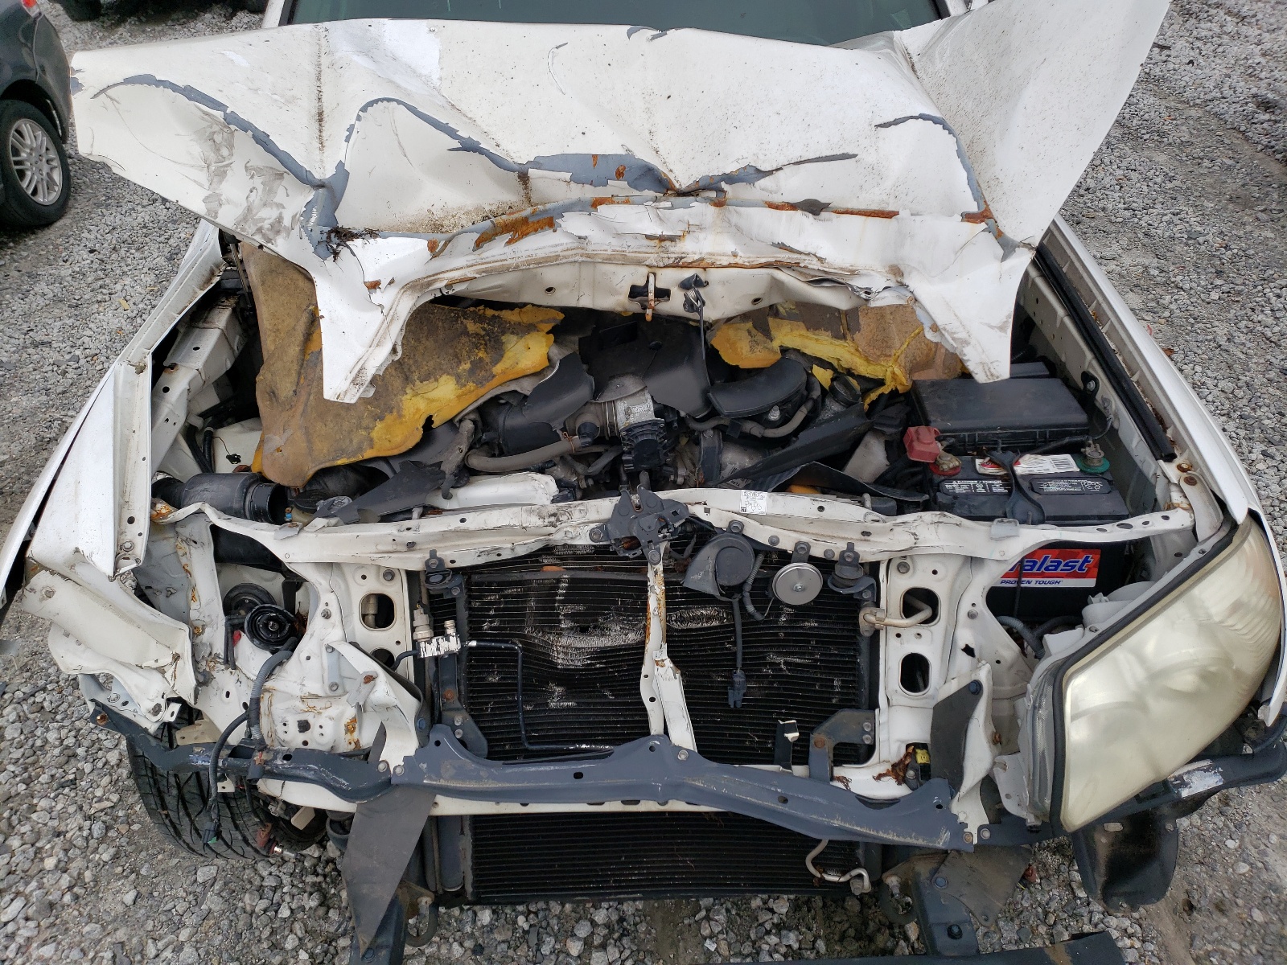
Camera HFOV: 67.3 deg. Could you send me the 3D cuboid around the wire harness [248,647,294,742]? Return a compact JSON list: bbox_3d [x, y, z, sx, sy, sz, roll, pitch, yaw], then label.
[{"bbox_3d":[-0.543,0.313,1.411,0.059,0.129,0.059,-2,35,0],"label":"wire harness"}]

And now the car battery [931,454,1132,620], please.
[{"bbox_3d":[0.605,0.090,1.569,0.267,0.210,0.171,-1,33,10],"label":"car battery"}]

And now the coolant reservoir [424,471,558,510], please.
[{"bbox_3d":[-0.238,0.055,1.576,0.218,0.129,0.109,-2,35,0],"label":"coolant reservoir"}]

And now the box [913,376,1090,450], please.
[{"bbox_3d":[0.623,-0.105,1.716,0.262,0.094,0.168,0,35,3],"label":"box"}]

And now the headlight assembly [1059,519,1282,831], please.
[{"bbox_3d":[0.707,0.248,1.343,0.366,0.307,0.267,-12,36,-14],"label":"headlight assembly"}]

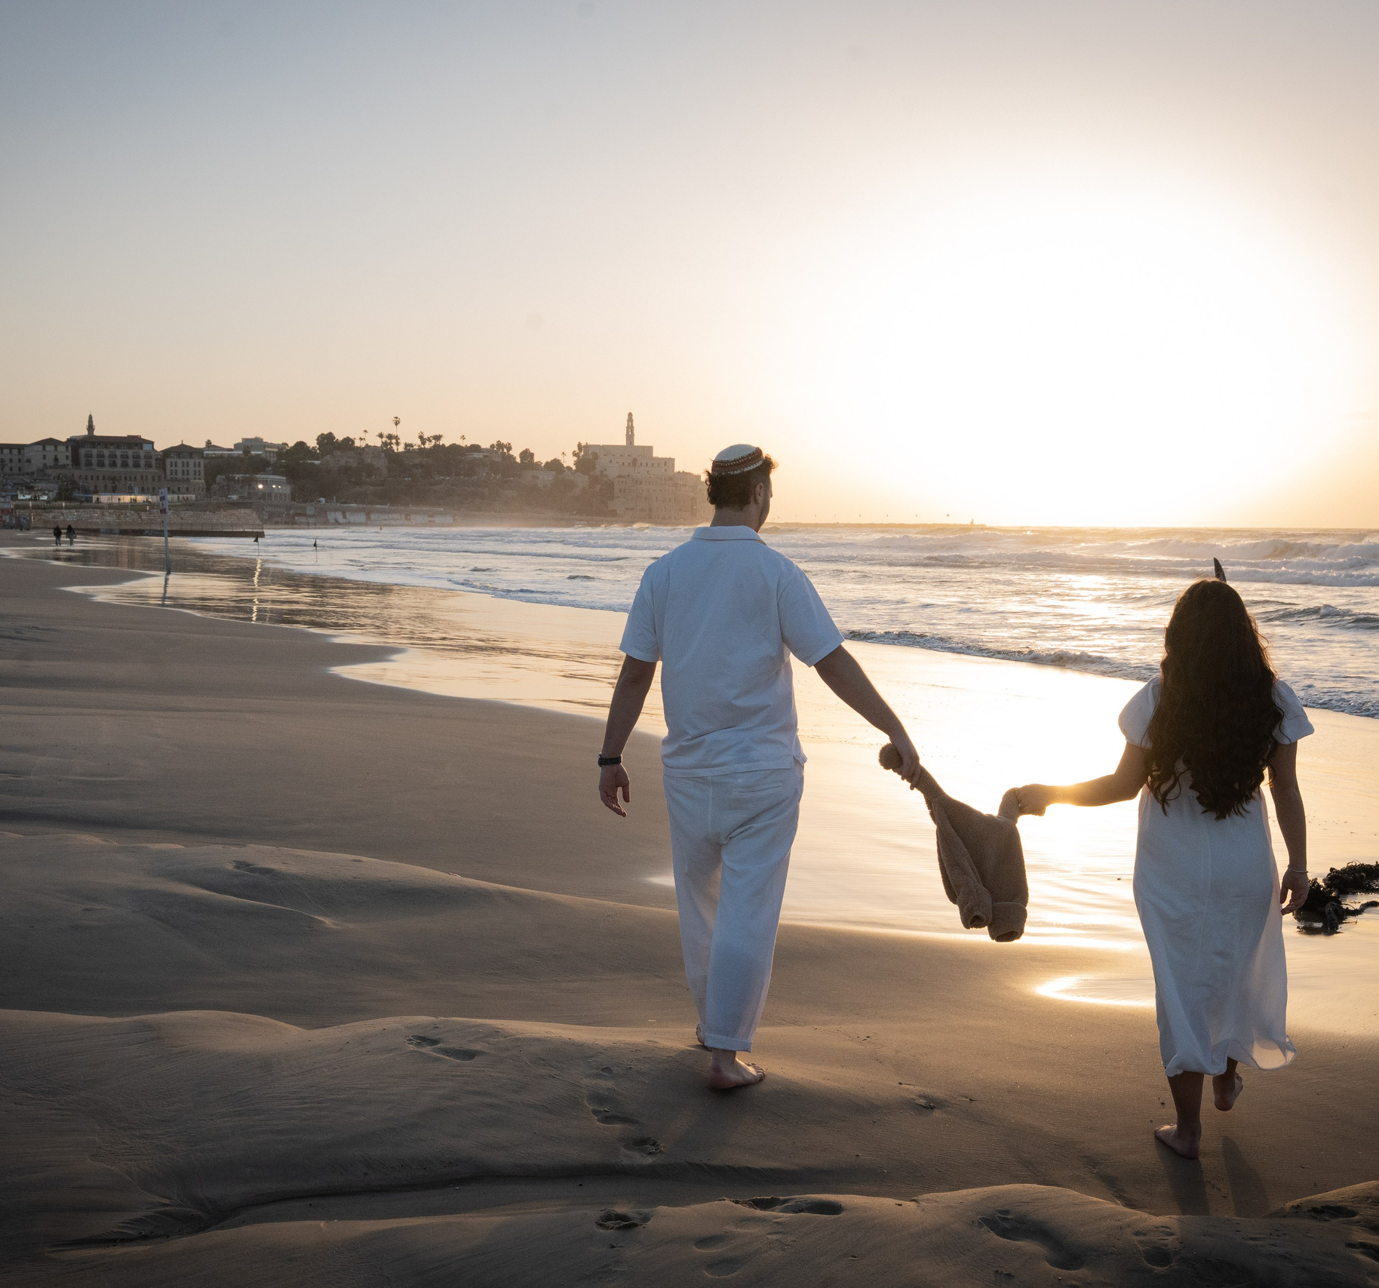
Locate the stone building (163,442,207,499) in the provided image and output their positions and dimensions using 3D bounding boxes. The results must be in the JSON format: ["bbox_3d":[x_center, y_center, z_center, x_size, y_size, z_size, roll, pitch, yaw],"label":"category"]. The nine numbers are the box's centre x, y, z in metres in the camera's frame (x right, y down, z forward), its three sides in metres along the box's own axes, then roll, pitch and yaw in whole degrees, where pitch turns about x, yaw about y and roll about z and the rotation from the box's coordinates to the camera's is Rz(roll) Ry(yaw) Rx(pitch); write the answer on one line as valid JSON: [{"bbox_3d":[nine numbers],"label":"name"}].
[{"bbox_3d":[-182.400,-62.400,600.000,13.000,19.400,15.000,-2,4,-24],"label":"stone building"}]

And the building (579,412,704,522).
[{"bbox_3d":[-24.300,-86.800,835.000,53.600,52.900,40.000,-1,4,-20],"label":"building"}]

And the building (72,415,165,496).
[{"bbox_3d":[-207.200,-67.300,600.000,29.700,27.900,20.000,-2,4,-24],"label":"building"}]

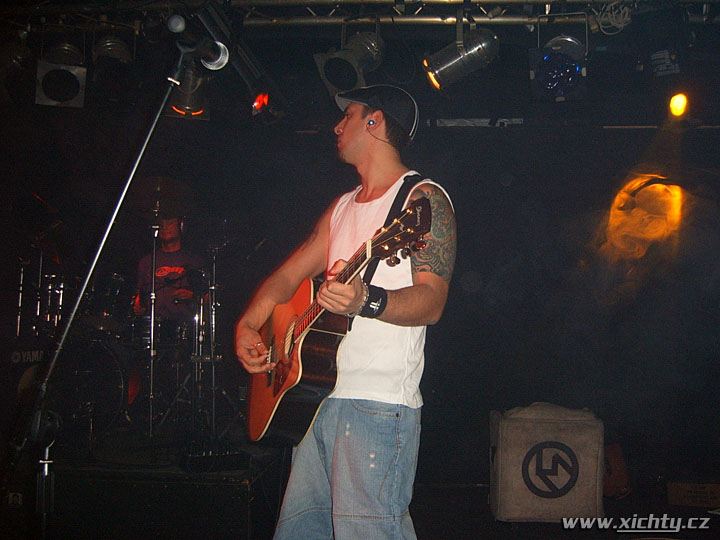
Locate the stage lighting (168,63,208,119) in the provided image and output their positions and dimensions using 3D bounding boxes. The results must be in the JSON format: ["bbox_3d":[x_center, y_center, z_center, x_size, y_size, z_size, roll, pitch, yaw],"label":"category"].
[{"bbox_3d":[-0.983,-1.066,4.365,0.250,0.420,0.250,-1,38,-7],"label":"stage lighting"}]

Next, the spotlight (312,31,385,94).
[{"bbox_3d":[-0.014,-1.220,4.395,0.250,0.250,0.420,-4,32,37],"label":"spotlight"}]

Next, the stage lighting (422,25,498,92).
[{"bbox_3d":[0.609,-1.285,4.512,0.420,0.250,0.250,-27,-5,0],"label":"stage lighting"}]

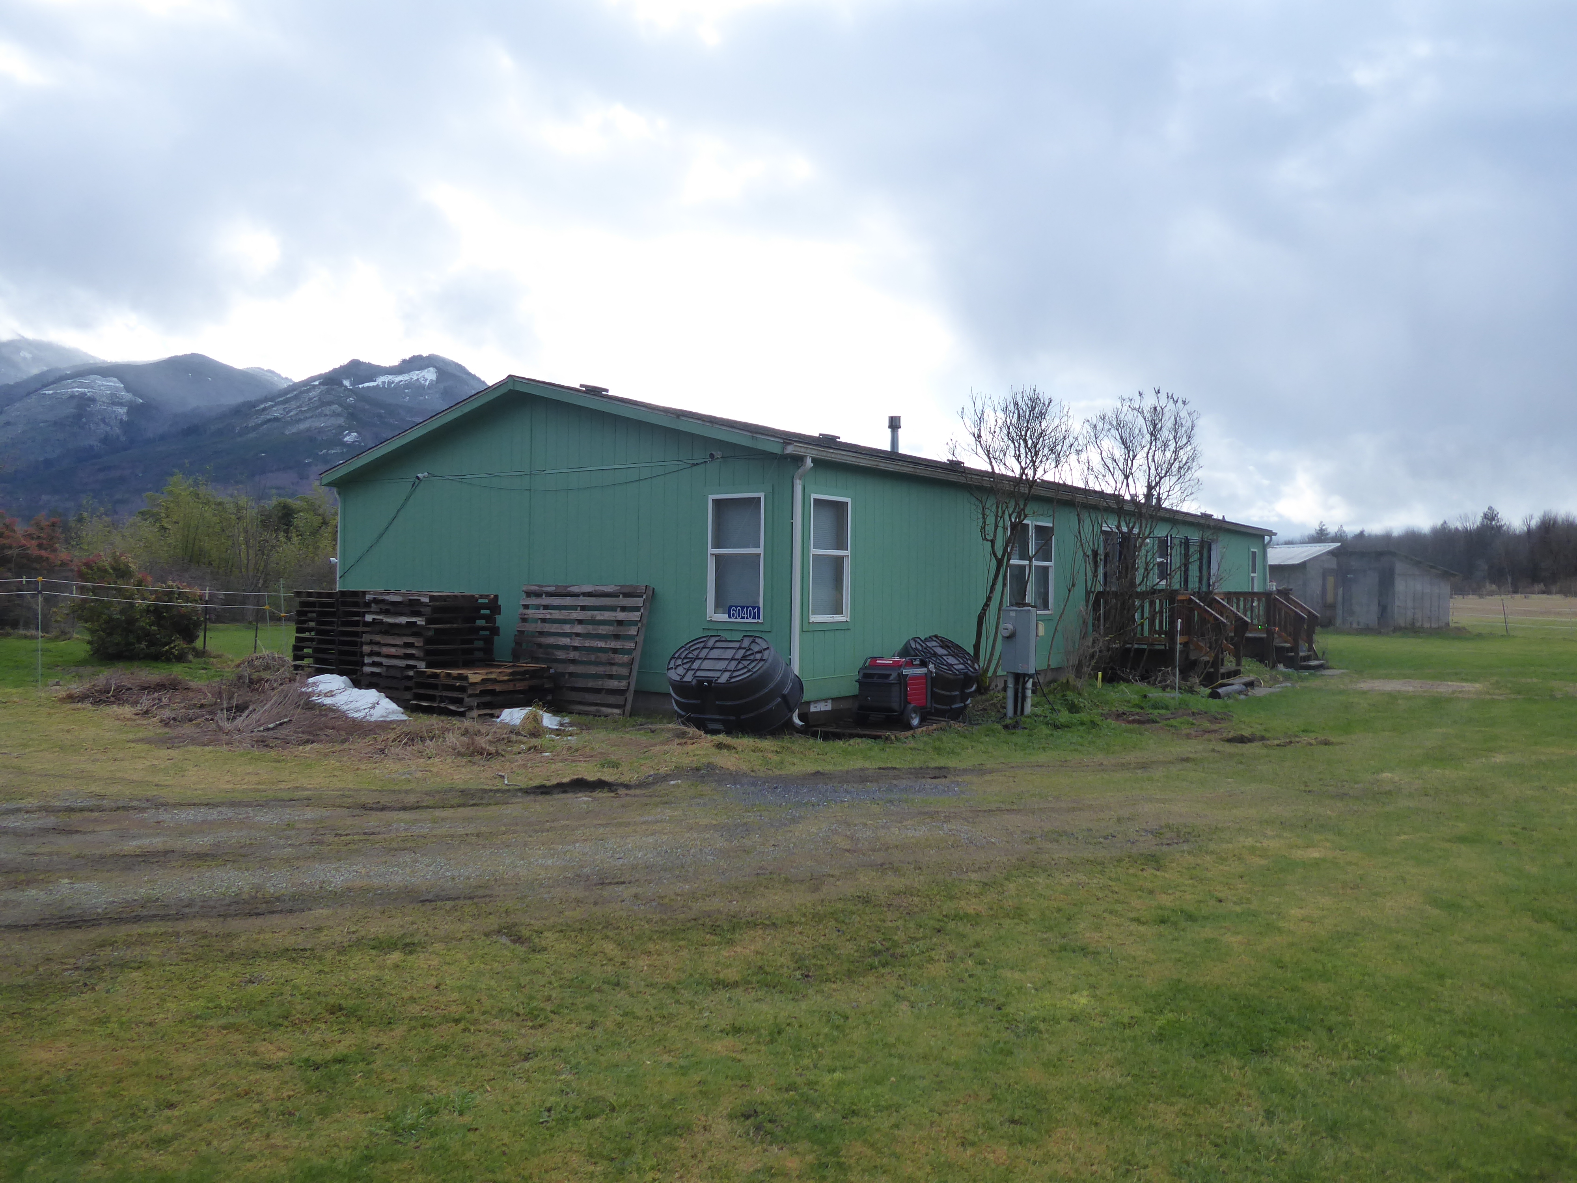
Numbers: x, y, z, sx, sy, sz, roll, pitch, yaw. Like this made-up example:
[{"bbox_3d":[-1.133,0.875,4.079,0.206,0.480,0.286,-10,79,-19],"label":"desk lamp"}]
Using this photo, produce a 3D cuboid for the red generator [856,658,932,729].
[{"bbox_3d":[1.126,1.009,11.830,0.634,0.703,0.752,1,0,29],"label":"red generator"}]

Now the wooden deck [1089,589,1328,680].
[{"bbox_3d":[8.249,0.766,21.392,2.079,1.485,8.118,1,0,36],"label":"wooden deck"}]

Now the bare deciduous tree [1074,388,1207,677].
[{"bbox_3d":[5.626,-0.927,18.216,2.079,4.554,1.881,1,0,24],"label":"bare deciduous tree"}]

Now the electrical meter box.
[{"bbox_3d":[2.557,0.560,12.672,0.346,0.752,0.218,1,0,36],"label":"electrical meter box"}]

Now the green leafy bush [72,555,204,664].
[{"bbox_3d":[-12.429,0.239,21.780,2.376,2.029,2.178,0,0,-16],"label":"green leafy bush"}]

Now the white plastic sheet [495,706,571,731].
[{"bbox_3d":[-2.689,1.288,11.979,0.772,0.178,0.446,1,0,27],"label":"white plastic sheet"}]

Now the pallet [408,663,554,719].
[{"bbox_3d":[-3.557,1.141,13.166,0.990,0.475,1.267,1,0,30],"label":"pallet"}]

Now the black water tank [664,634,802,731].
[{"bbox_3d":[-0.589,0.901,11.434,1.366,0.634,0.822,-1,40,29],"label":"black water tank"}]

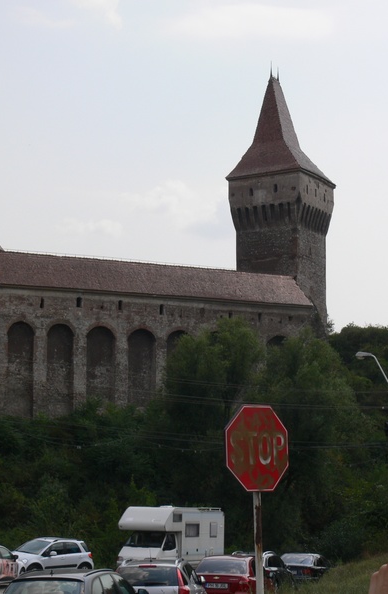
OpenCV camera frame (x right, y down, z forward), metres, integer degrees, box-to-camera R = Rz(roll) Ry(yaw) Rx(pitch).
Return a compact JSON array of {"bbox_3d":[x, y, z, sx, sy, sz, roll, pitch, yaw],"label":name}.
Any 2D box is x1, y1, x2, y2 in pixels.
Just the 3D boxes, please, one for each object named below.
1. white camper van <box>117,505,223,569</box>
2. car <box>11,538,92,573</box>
[{"bbox_3d":[-1.030,10.450,58.682,2.220,2.920,5.950,-5,-10,27],"label":"white camper van"},{"bbox_3d":[-6.110,10.815,56.771,4.140,1.600,1.760,8,-12,-41],"label":"car"}]

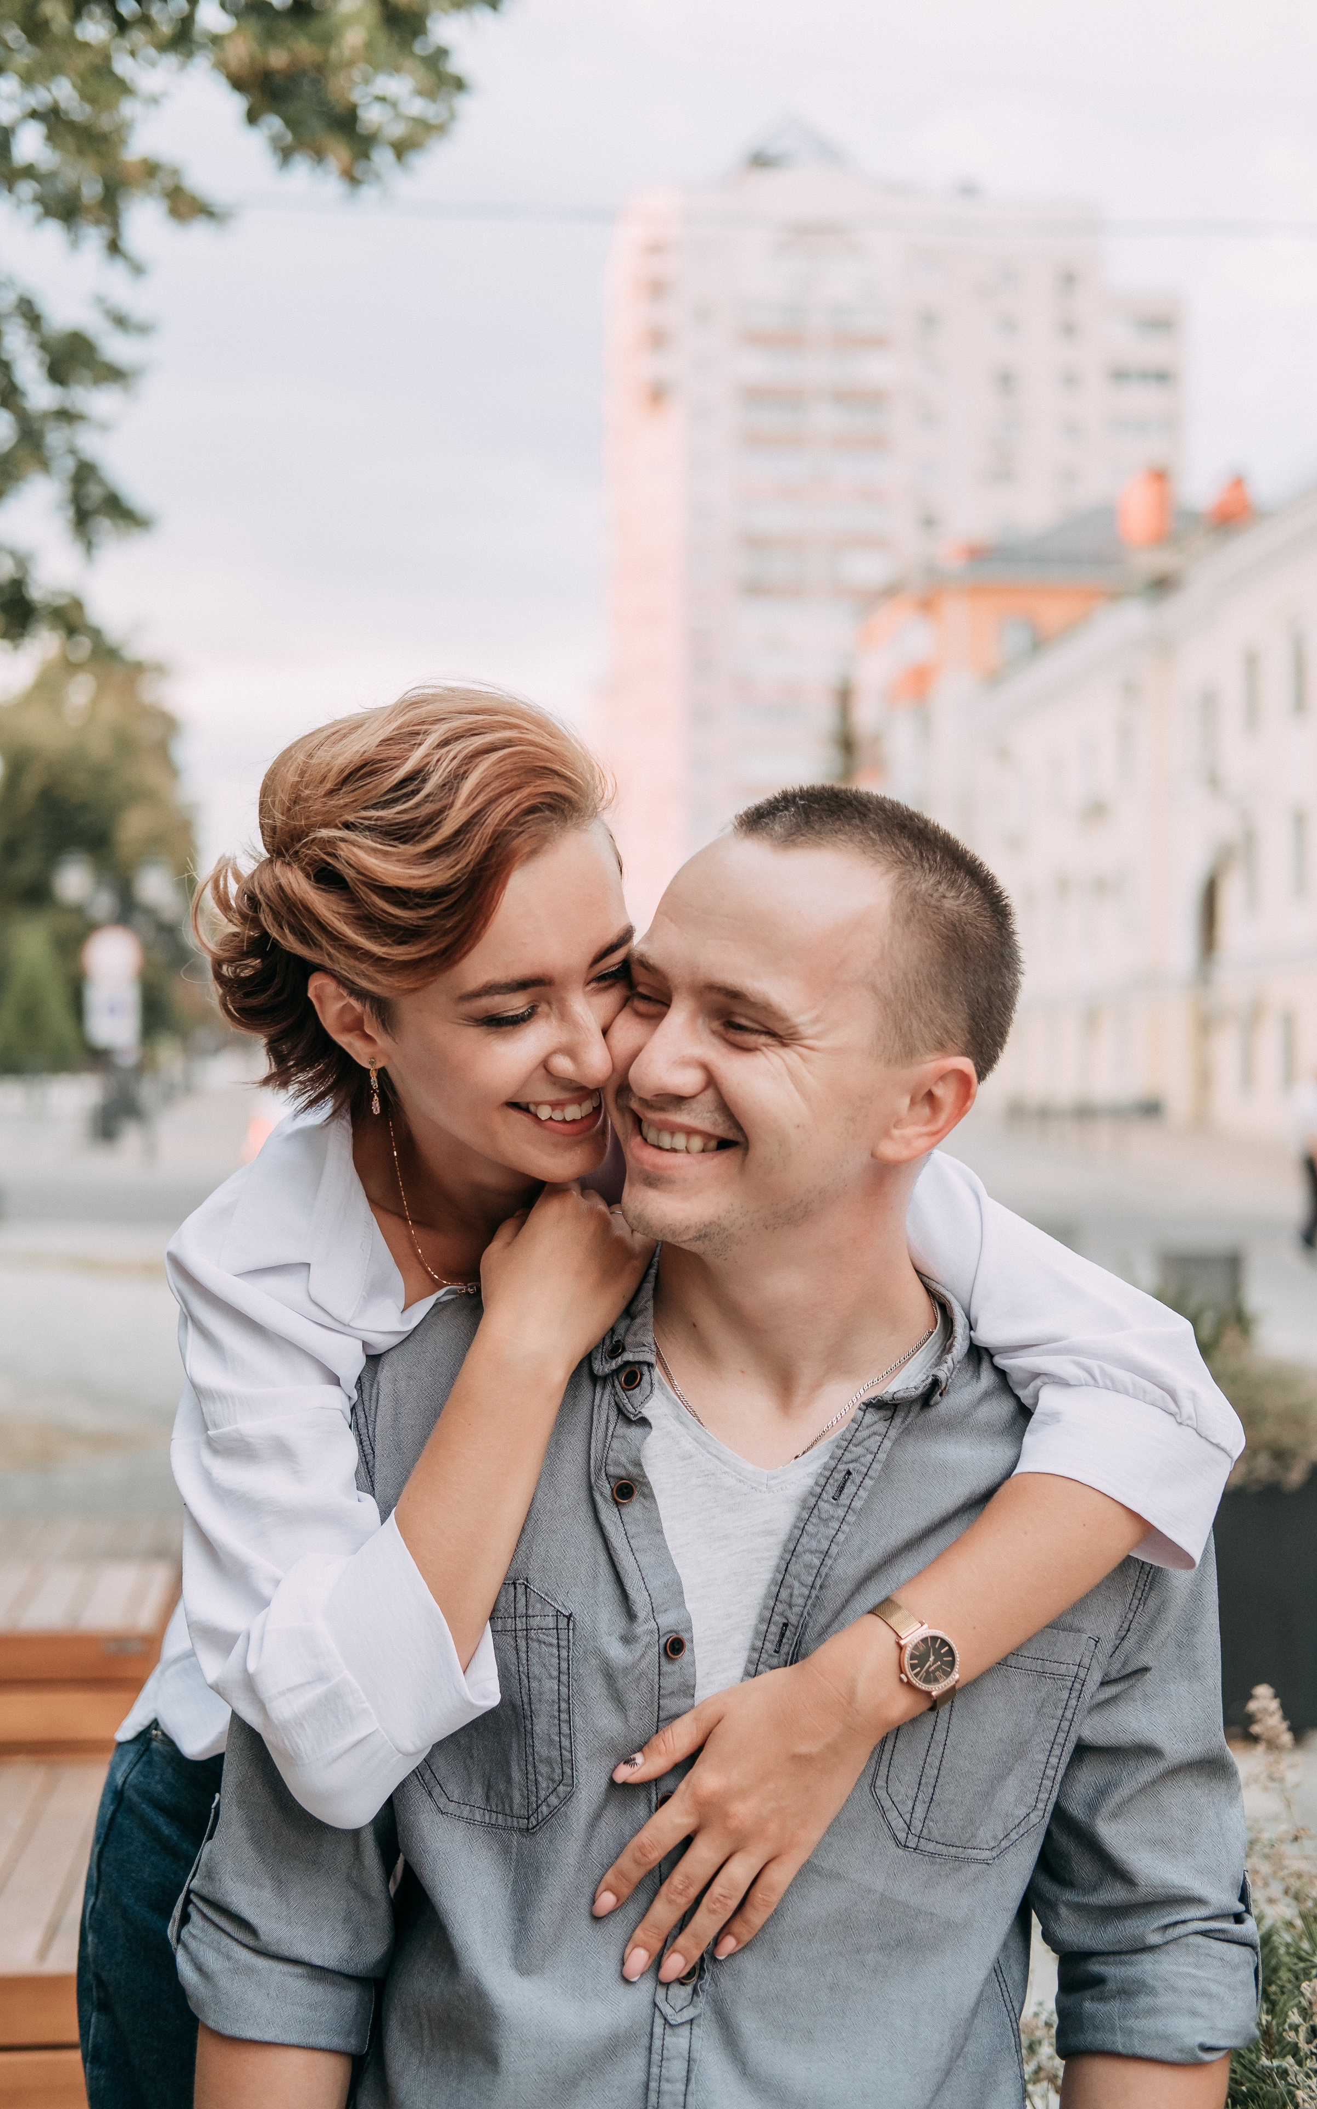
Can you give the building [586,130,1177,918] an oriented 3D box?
[{"bbox_3d":[14.000,-27.800,194.000,30.000,61.000,24.000,0,0,-10],"label":"building"}]

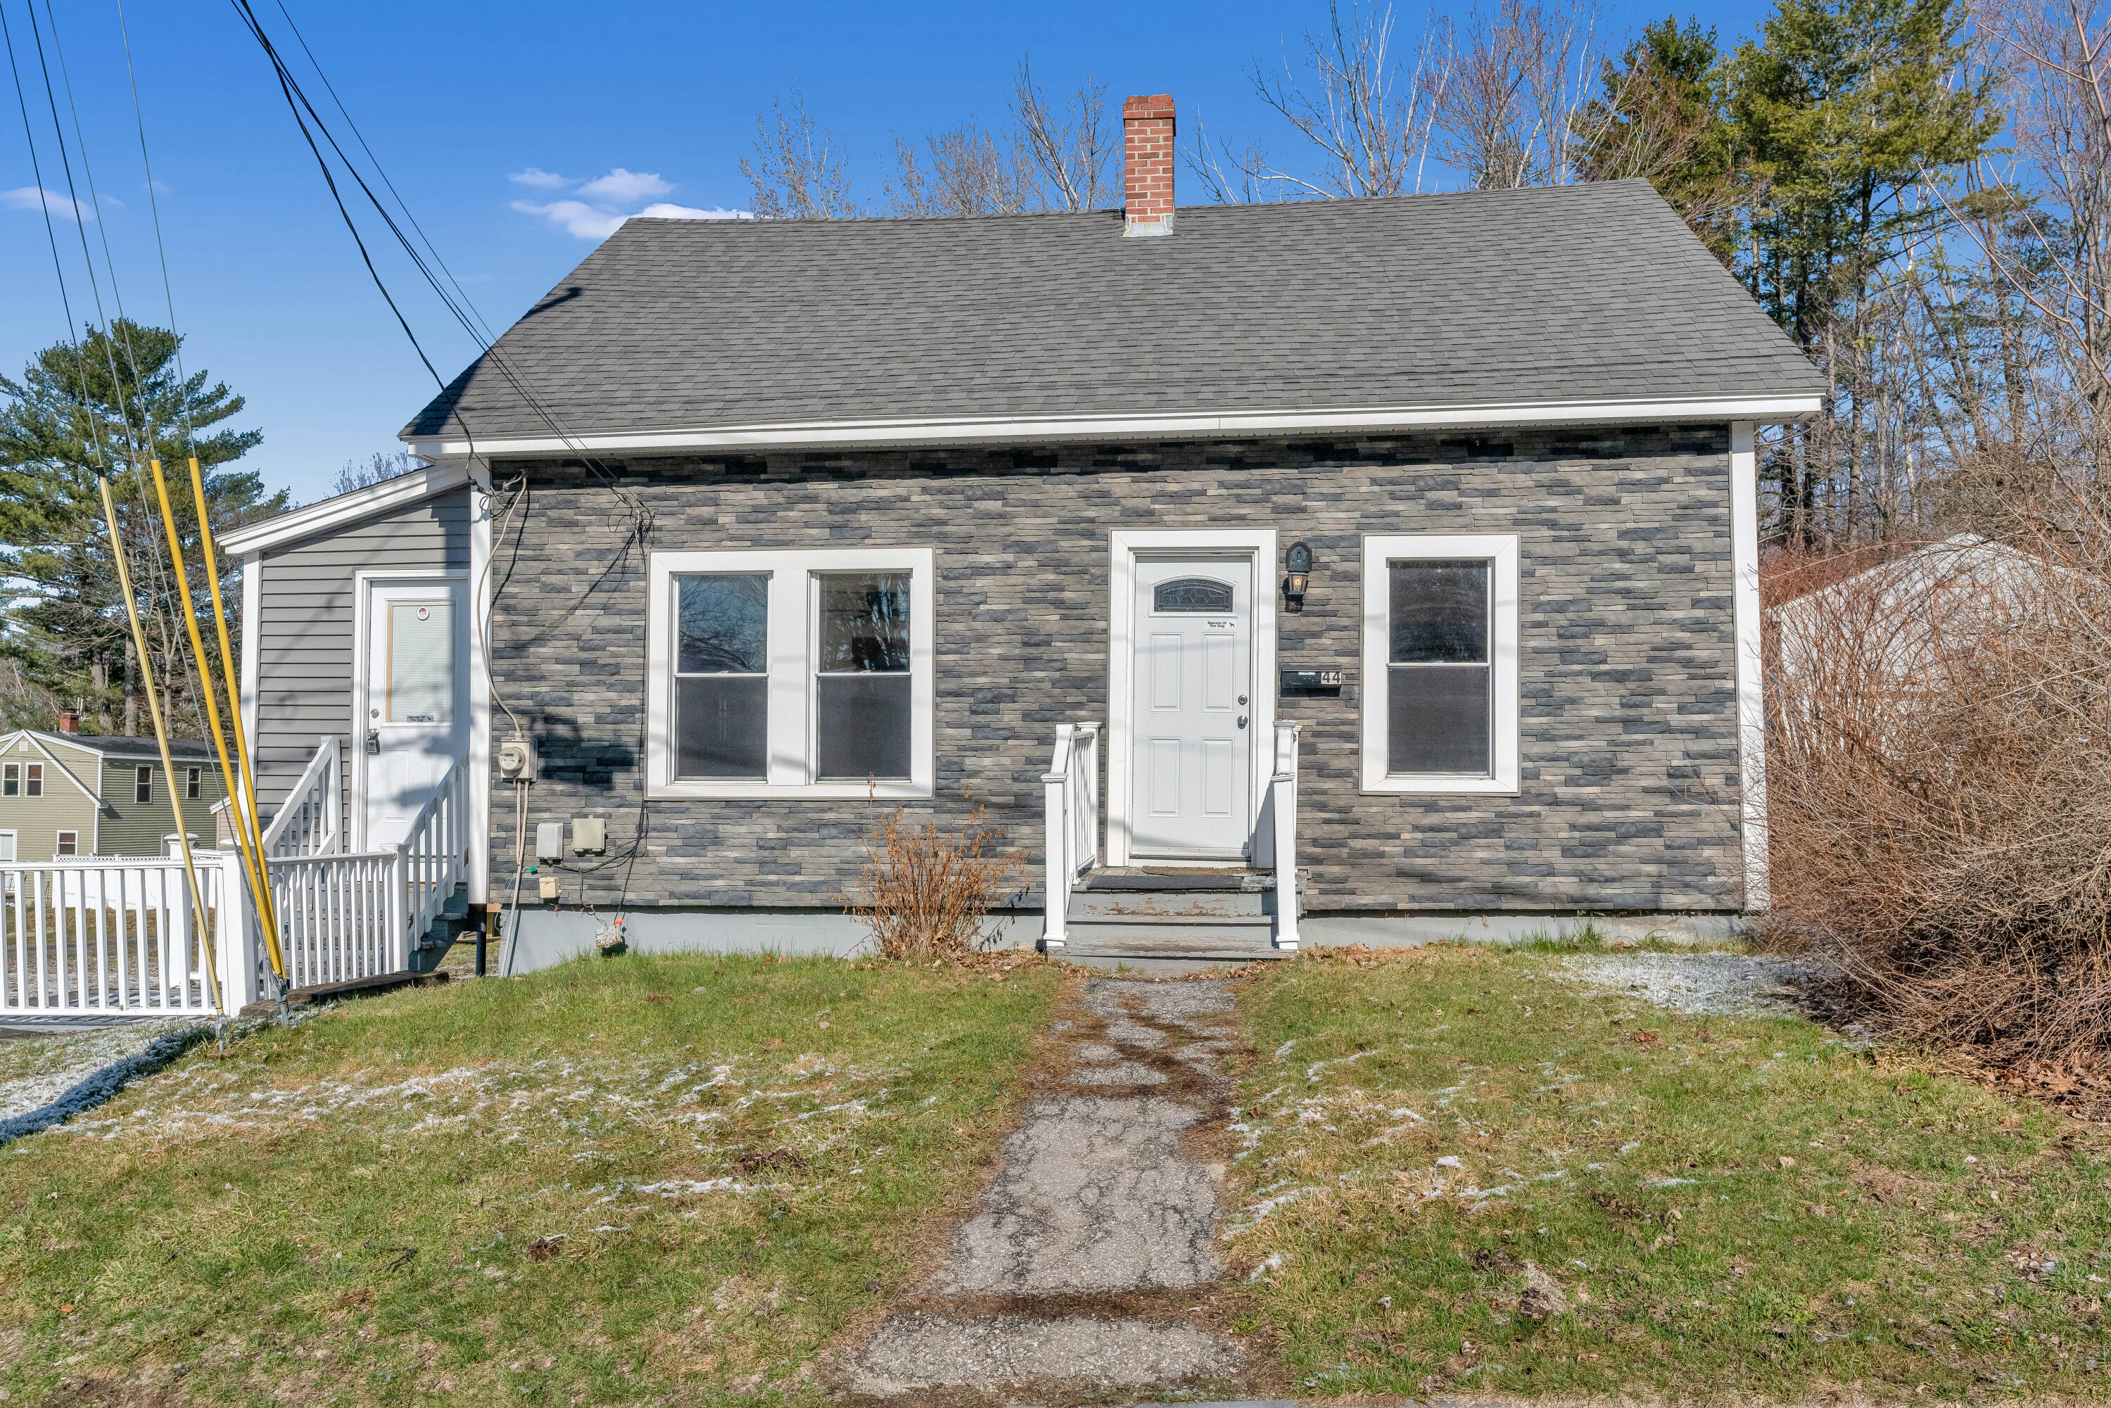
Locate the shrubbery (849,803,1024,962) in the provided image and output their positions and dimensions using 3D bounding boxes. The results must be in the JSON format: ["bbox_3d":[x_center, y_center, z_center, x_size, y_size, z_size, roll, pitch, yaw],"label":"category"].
[{"bbox_3d":[-0.781,1.175,10.961,1.070,1.030,0.900,0,-3,6],"label":"shrubbery"}]

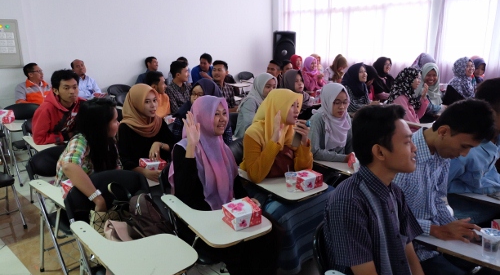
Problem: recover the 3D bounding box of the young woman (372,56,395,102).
[{"bbox_3d":[1.966,-0.438,5.211,0.480,1.310,0.750,-11,18,-37],"label":"young woman"}]

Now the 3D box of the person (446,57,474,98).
[{"bbox_3d":[2.875,-0.369,4.884,0.480,1.310,0.750,-12,18,-39],"label":"person"}]

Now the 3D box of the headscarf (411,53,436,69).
[{"bbox_3d":[2.434,-0.957,5.200,0.290,0.400,0.300,-10,18,-35],"label":"headscarf"}]

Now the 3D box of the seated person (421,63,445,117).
[{"bbox_3d":[2.065,-0.137,4.106,0.480,1.310,0.720,-10,17,-34],"label":"seated person"}]

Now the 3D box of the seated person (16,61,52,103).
[{"bbox_3d":[-2.504,-0.231,4.581,0.520,1.310,0.780,-13,19,-40],"label":"seated person"}]

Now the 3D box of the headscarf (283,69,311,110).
[{"bbox_3d":[0.469,-0.516,3.950,0.260,0.400,0.270,-11,18,-37],"label":"headscarf"}]

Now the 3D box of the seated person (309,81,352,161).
[{"bbox_3d":[0.678,0.240,2.592,0.480,1.210,0.800,-12,18,-39],"label":"seated person"}]

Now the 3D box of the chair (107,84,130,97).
[{"bbox_3d":[-1.903,-0.343,5.811,0.600,0.820,0.500,12,19,41],"label":"chair"}]

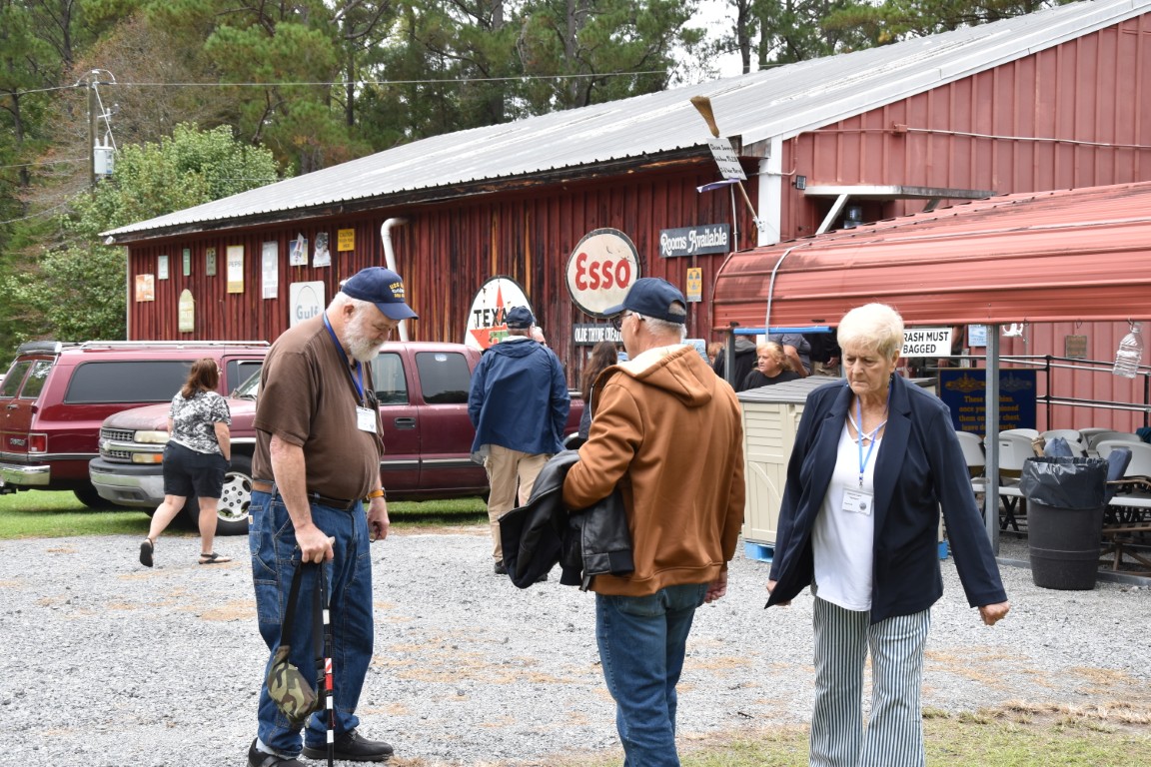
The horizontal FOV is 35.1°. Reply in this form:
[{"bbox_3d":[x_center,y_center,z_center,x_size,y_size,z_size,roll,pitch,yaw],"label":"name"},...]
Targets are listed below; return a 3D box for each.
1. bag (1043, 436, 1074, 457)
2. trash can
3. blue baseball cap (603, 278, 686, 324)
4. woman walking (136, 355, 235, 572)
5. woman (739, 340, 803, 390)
[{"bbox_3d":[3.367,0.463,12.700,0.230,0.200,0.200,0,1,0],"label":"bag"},{"bbox_3d":[3.389,0.960,12.600,0.580,0.880,0.580,0,1,0],"label":"trash can"},{"bbox_3d":[0.227,-0.270,5.970,0.275,0.150,0.185,1,1,38],"label":"blue baseball cap"},{"bbox_3d":[-3.019,0.603,14.100,0.560,1.600,0.600,1,1,30],"label":"woman walking"},{"bbox_3d":[1.508,0.471,14.011,0.480,1.580,0.320,0,1,25],"label":"woman"}]

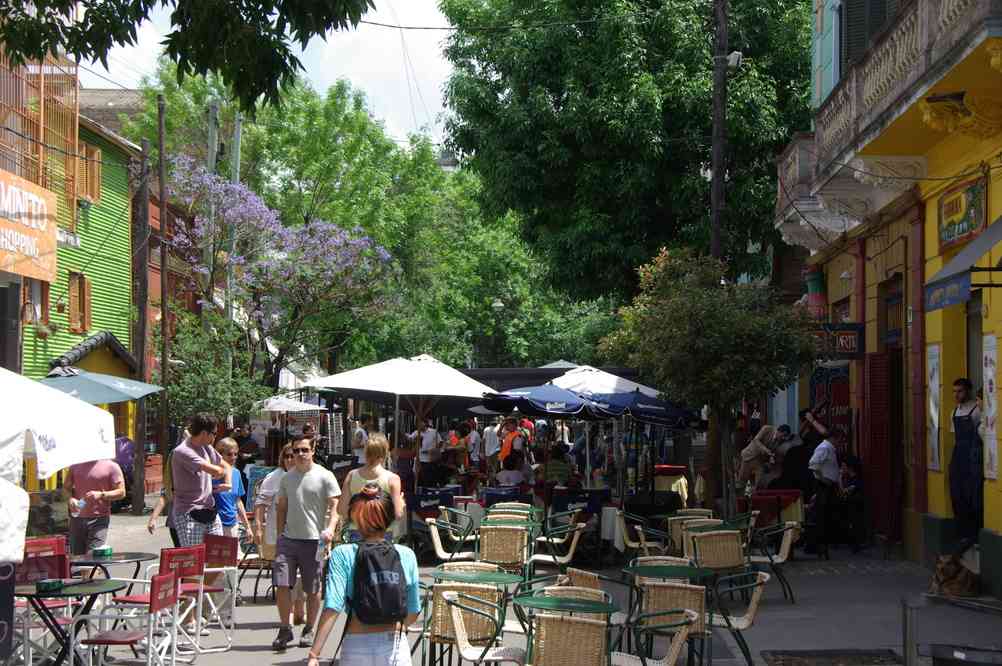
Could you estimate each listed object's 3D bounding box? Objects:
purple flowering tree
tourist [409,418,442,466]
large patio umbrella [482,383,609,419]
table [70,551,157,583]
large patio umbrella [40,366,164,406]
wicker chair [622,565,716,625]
[{"bbox_3d":[-4.911,-0.201,40.150,5.100,7.600,4.800,0,-2,2],"label":"purple flowering tree"},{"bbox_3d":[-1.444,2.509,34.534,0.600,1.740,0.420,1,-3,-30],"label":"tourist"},{"bbox_3d":[0.679,1.774,23.046,1.950,2.300,1.950,0,-2,2],"label":"large patio umbrella"},{"bbox_3d":[-2.926,2.055,13.300,0.760,0.740,0.760,0,-2,-6],"label":"table"},{"bbox_3d":[-5.954,1.650,24.500,2.400,2.350,2.400,0,-2,9],"label":"large patio umbrella"},{"bbox_3d":[1.190,2.114,12.350,0.560,0.800,0.560,0,-2,5],"label":"wicker chair"}]

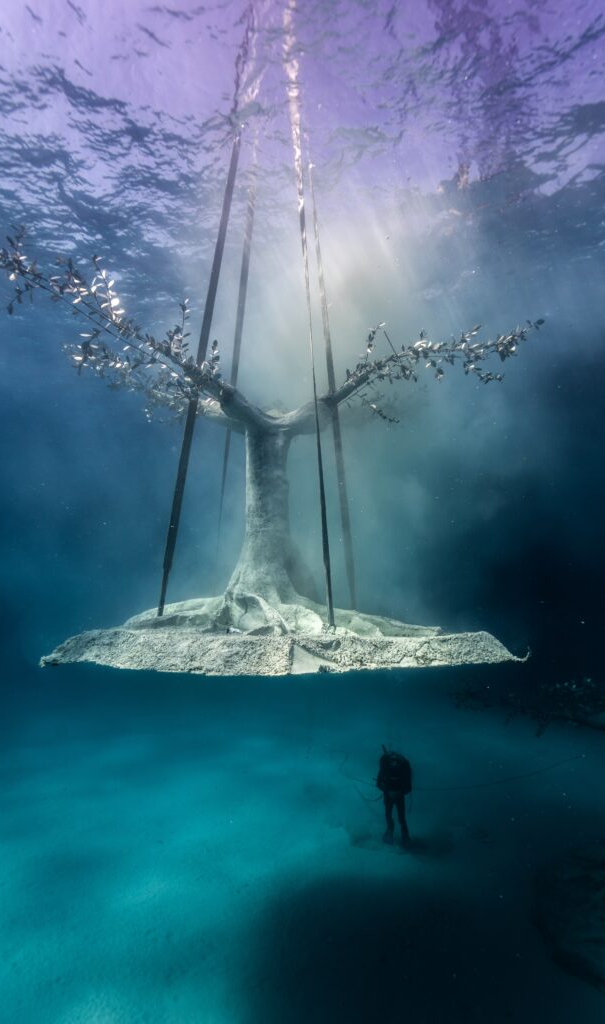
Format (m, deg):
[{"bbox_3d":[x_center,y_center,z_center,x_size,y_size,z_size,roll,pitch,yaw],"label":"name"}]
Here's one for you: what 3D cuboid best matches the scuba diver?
[{"bbox_3d":[1.750,5.470,8.750,0.660,1.720,0.650,-1,-12,6],"label":"scuba diver"}]

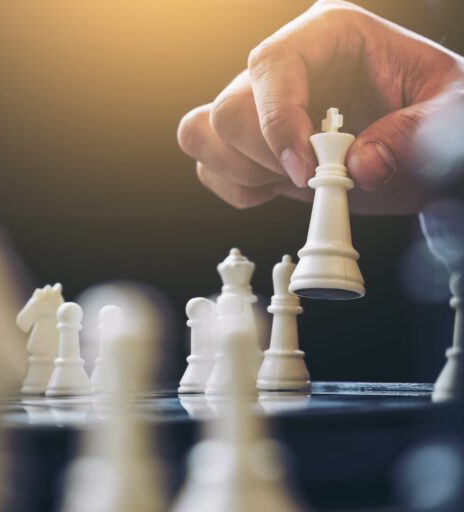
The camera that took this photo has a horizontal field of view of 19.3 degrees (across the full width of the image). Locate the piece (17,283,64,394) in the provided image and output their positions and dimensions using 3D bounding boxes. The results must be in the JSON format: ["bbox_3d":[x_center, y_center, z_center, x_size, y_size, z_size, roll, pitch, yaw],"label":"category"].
[{"bbox_3d":[-0.073,0.032,0.530,0.022,0.043,0.021,0,-4,0],"label":"piece"}]

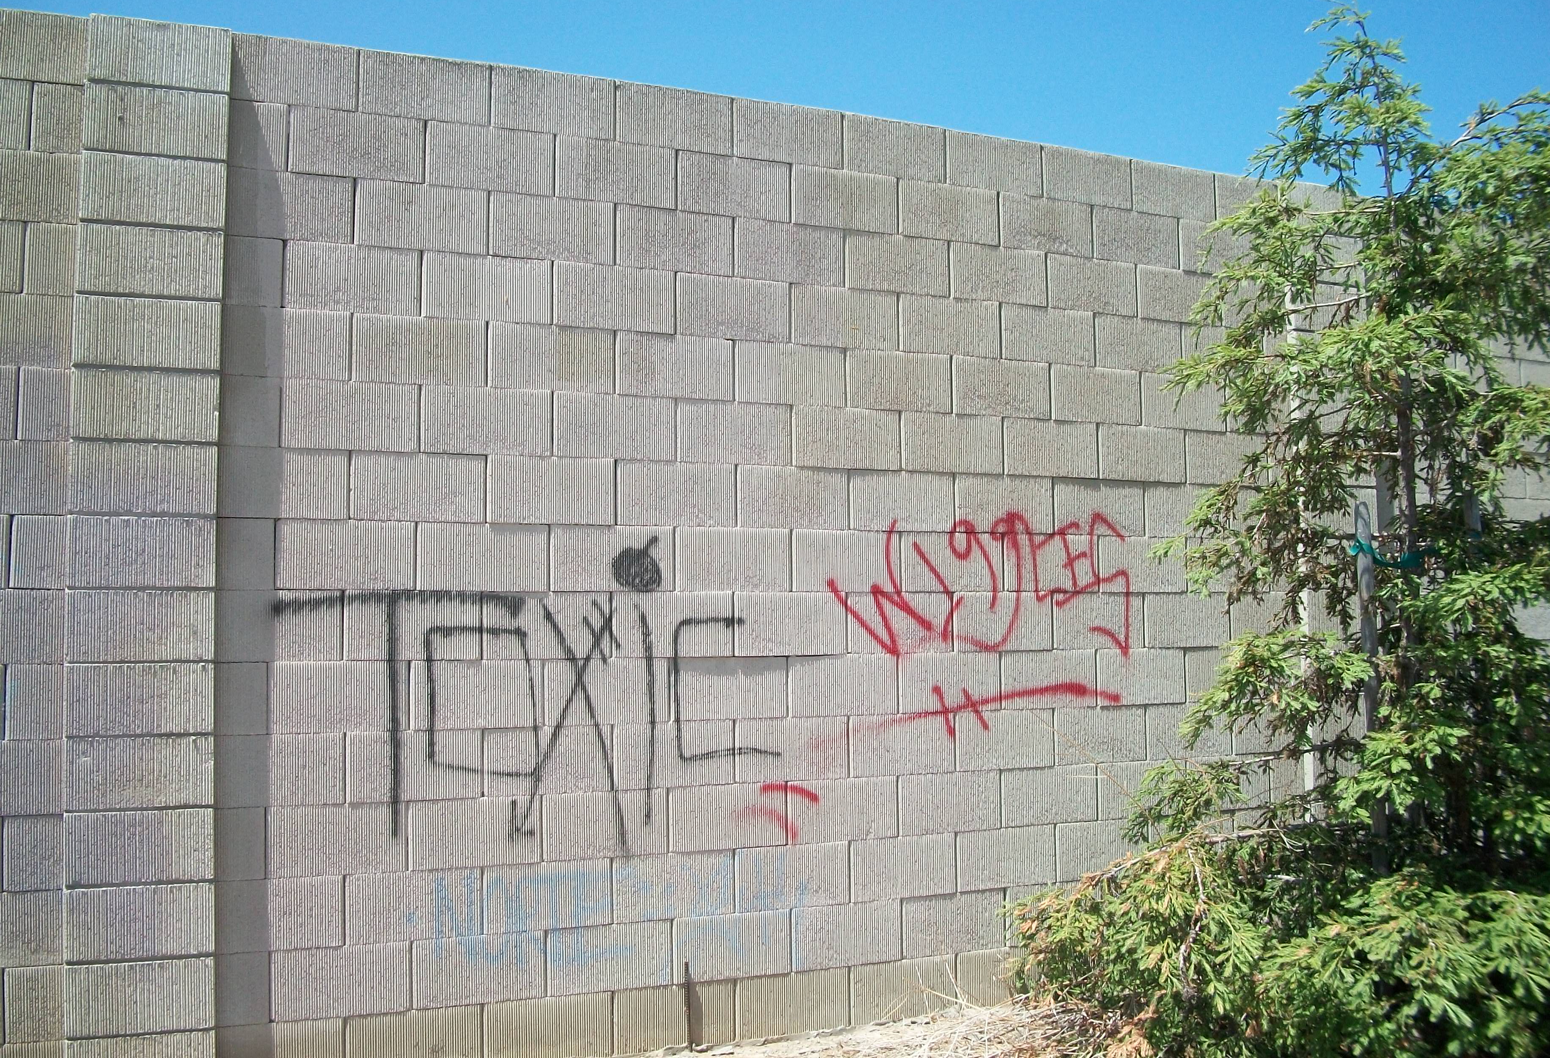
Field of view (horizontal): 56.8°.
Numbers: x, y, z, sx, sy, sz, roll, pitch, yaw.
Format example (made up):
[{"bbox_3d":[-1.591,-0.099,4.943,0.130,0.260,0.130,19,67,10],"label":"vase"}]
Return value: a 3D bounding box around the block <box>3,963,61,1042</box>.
[{"bbox_3d":[-1.971,1.247,3.834,0.170,0.195,0.175,1,-3,-24],"label":"block"}]

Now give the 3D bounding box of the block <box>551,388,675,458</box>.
[{"bbox_3d":[-0.537,-0.318,4.539,0.395,0.195,0.175,1,-3,-24],"label":"block"}]

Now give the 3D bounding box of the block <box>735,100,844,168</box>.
[{"bbox_3d":[0.014,-1.314,4.858,0.397,0.197,0.170,1,-4,-23],"label":"block"}]

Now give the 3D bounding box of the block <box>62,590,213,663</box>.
[{"bbox_3d":[-1.746,0.266,3.943,0.400,0.198,0.200,1,-4,-24],"label":"block"}]

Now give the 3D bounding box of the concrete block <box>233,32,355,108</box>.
[{"bbox_3d":[-1.440,-1.327,4.243,0.395,0.197,0.180,1,-4,-22],"label":"concrete block"}]

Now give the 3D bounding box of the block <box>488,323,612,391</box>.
[{"bbox_3d":[-0.718,-0.521,4.494,0.397,0.197,0.170,1,-4,-23],"label":"block"}]

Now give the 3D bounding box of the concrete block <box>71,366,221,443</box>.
[{"bbox_3d":[-1.782,-0.339,4.075,0.395,0.197,0.190,1,-4,-23],"label":"concrete block"}]

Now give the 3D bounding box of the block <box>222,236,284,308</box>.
[{"bbox_3d":[-1.522,-0.722,4.121,0.187,0.198,0.170,1,-4,-24],"label":"block"}]

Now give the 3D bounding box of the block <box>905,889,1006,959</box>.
[{"bbox_3d":[0.574,1.344,4.945,0.397,0.196,0.180,1,-4,-23],"label":"block"}]

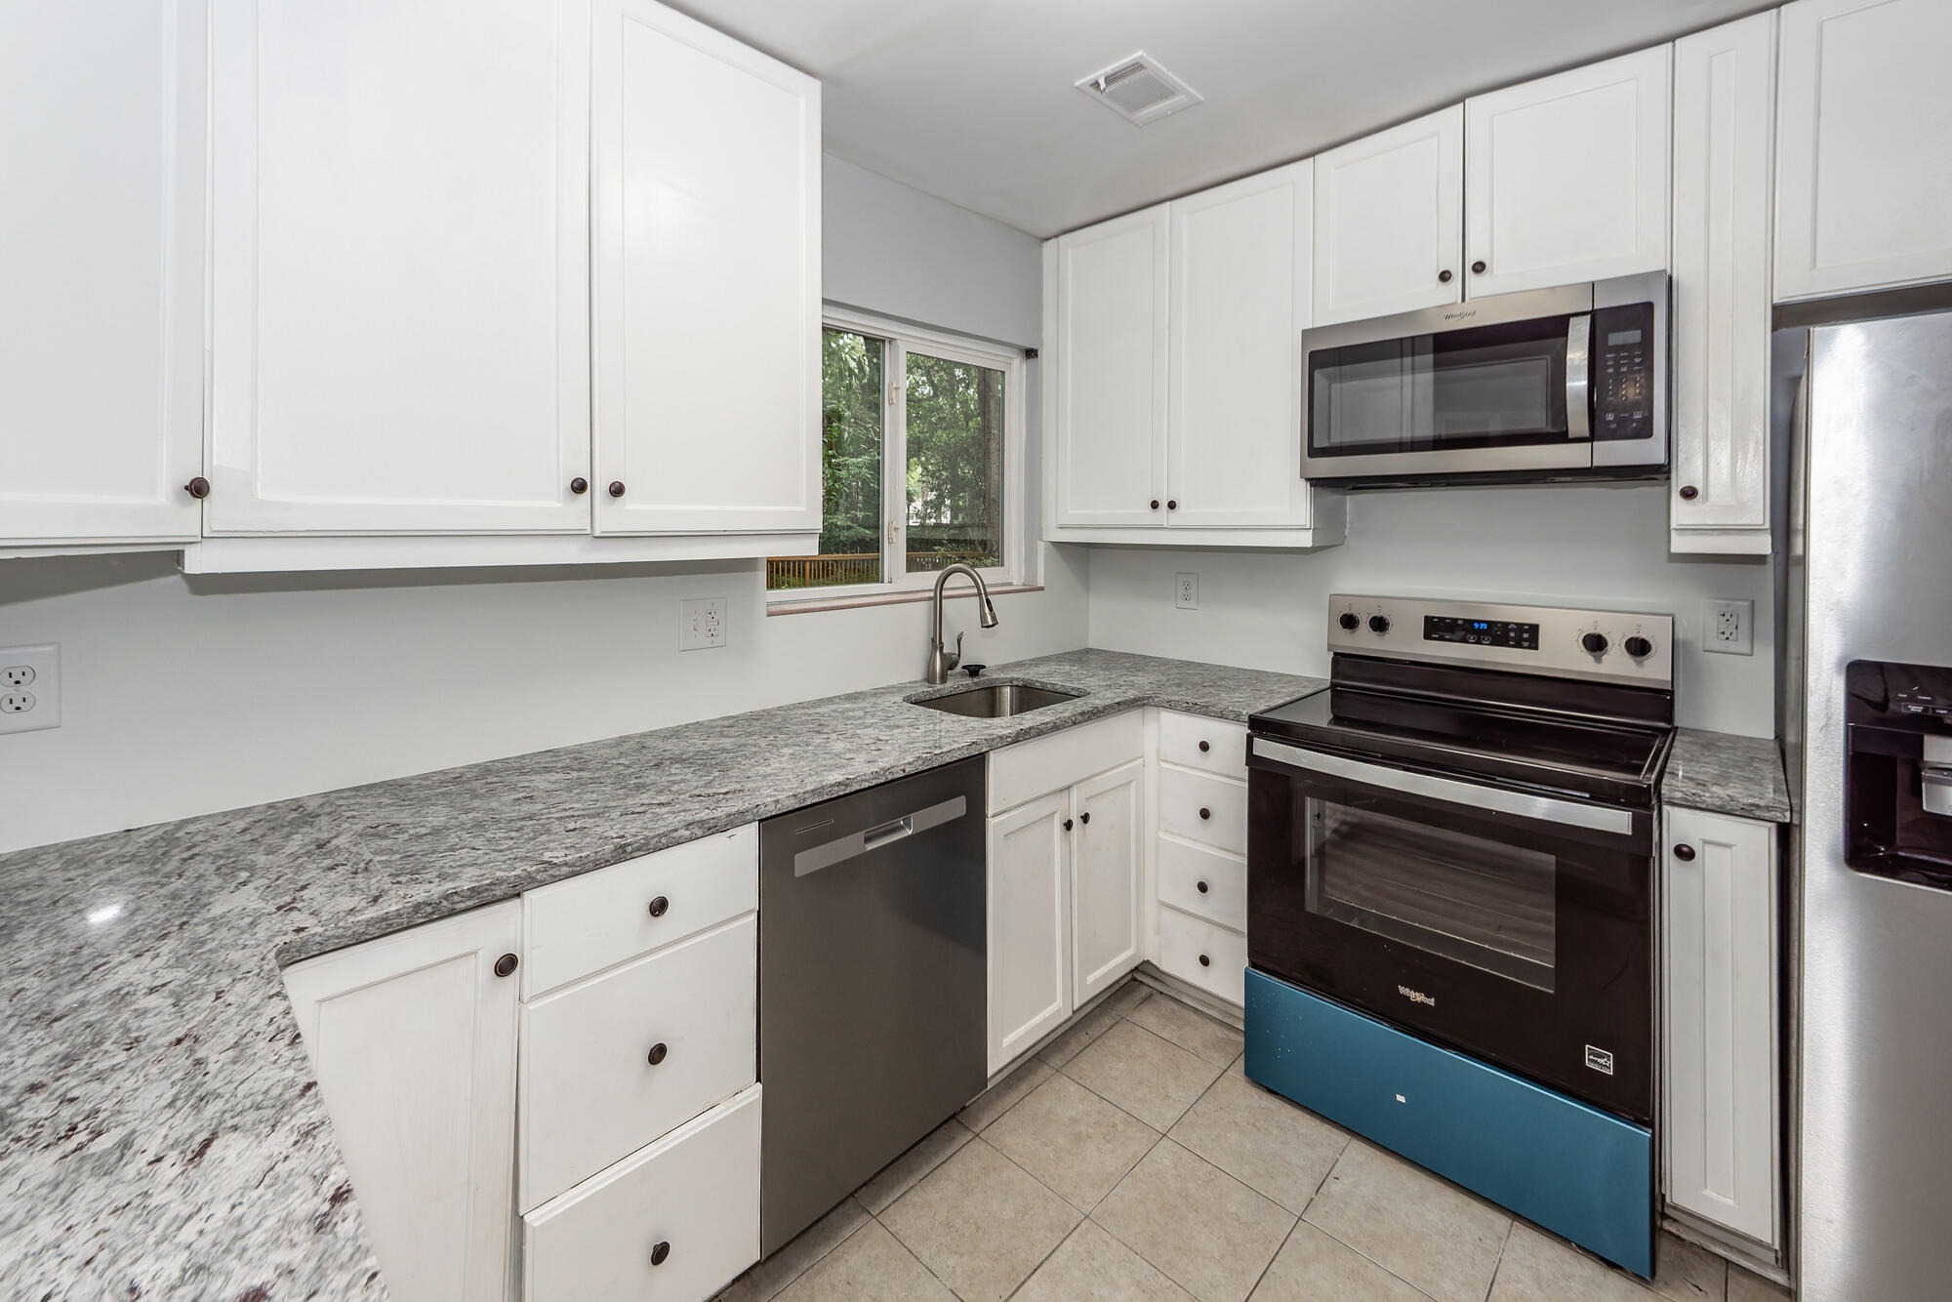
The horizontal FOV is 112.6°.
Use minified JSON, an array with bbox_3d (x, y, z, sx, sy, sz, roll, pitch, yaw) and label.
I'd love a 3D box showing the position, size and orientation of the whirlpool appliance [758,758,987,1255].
[{"bbox_3d":[-0.405,0.654,1.533,0.610,0.830,0.600,4,6,43],"label":"whirlpool appliance"}]

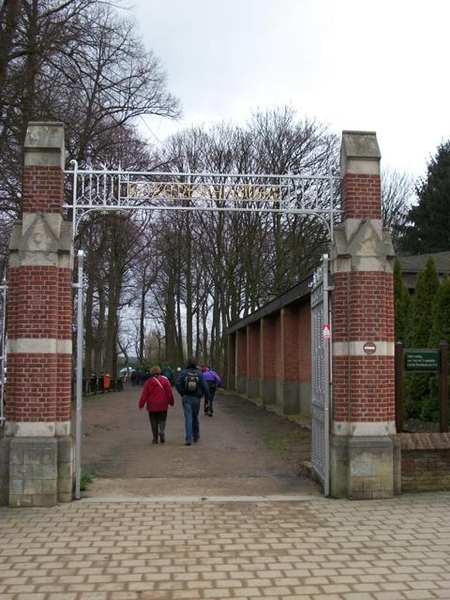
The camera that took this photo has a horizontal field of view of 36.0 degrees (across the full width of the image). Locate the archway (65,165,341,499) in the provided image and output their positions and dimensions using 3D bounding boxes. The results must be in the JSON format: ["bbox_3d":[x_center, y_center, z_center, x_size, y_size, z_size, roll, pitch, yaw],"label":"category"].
[{"bbox_3d":[-0.265,0.359,8.792,3.591,4.203,0.200,1,-5,-5],"label":"archway"}]

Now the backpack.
[{"bbox_3d":[-0.659,1.631,14.050,0.310,0.460,0.200,1,-5,-3],"label":"backpack"}]

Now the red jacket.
[{"bbox_3d":[-1.418,1.935,14.350,0.720,0.760,0.360,1,-5,-2],"label":"red jacket"}]

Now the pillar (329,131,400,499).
[{"bbox_3d":[1.791,0.111,9.026,0.820,4.761,0.600,1,-5,-5],"label":"pillar"}]

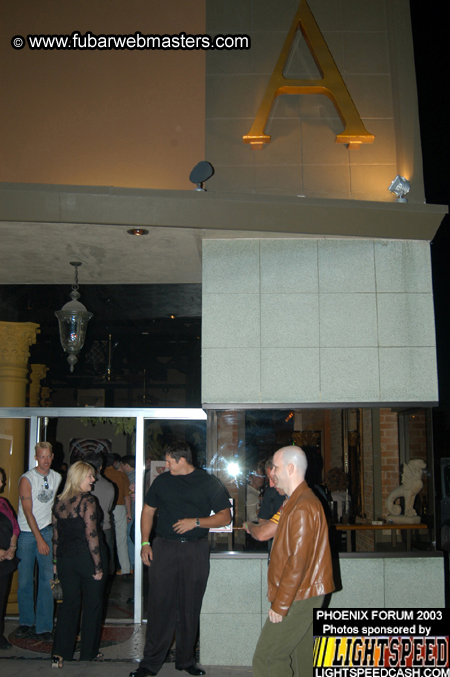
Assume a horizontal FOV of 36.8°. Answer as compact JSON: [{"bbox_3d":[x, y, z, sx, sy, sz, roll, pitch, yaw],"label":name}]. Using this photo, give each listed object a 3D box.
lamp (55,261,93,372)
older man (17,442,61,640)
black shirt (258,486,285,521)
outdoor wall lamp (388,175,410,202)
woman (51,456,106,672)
[{"bbox_3d":[-1.572,-0.227,7.016,0.380,1.120,0.380,0,-10,0],"label":"lamp"},{"bbox_3d":[-1.852,1.978,6.734,0.490,1.850,0.370,7,-12,-33],"label":"older man"},{"bbox_3d":[0.445,1.465,5.323,0.500,0.660,0.300,7,-13,-34],"label":"black shirt"},{"bbox_3d":[1.648,-1.400,6.388,0.200,0.260,0.200,5,-11,-25],"label":"outdoor wall lamp"},{"bbox_3d":[-1.255,1.894,5.834,0.480,1.670,0.380,-5,-11,25],"label":"woman"}]

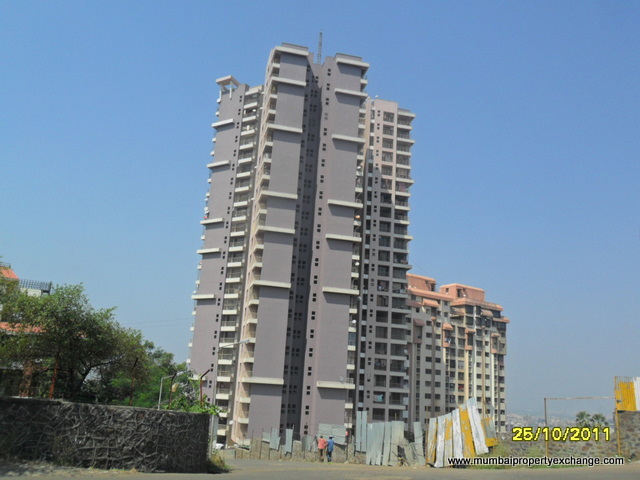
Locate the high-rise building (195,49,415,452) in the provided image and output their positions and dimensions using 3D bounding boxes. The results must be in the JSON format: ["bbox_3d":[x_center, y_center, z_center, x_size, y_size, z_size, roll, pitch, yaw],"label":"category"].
[{"bbox_3d":[-2.230,2.370,111.600,41.300,68.140,31.860,7,-15,-12],"label":"high-rise building"}]

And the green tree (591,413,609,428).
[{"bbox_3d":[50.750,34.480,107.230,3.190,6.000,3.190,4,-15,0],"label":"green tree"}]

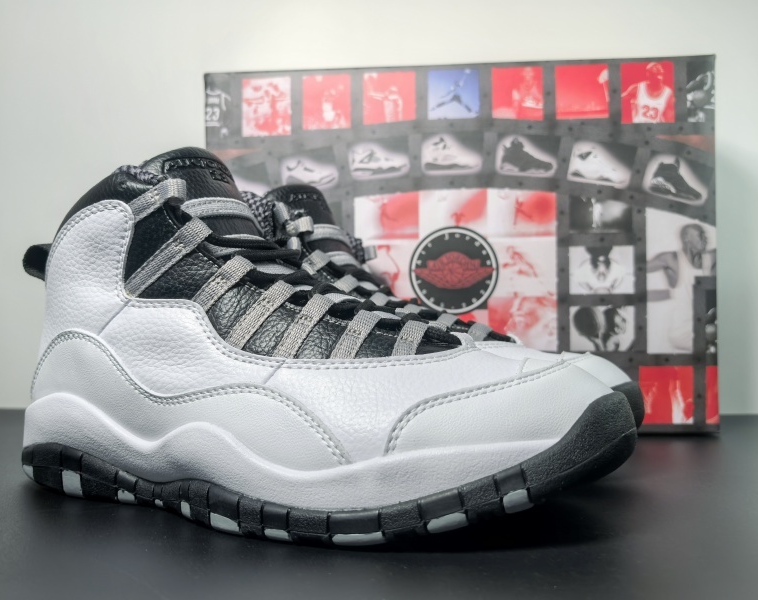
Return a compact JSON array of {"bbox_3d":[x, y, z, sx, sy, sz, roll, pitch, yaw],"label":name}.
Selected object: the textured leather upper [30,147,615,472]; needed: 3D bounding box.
[{"bbox_3d":[-0.048,-0.007,0.291,0.292,0.141,0.101,-1,-1,22],"label":"textured leather upper"}]

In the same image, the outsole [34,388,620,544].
[{"bbox_3d":[-0.044,0.063,0.289,0.301,0.053,0.103,-1,-1,22],"label":"outsole"}]

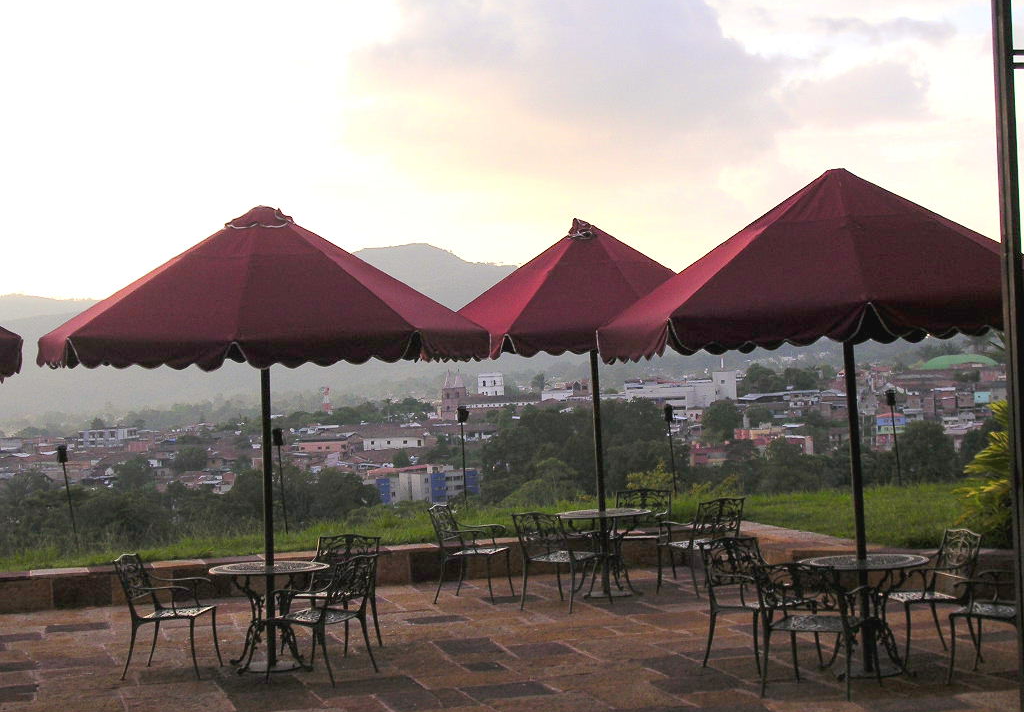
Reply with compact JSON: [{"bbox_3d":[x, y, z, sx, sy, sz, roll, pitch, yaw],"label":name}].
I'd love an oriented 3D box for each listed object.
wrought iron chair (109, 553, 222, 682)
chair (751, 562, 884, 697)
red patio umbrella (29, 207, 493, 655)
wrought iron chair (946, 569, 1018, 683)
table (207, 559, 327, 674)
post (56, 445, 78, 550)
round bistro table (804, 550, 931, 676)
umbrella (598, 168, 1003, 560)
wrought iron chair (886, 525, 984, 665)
[{"bbox_3d":[-2.537,1.903,14.621,0.630,0.870,0.590,-3,0,8],"label":"wrought iron chair"},{"bbox_3d":[1.941,1.702,12.579,0.590,0.870,0.630,-3,0,31],"label":"chair"},{"bbox_3d":[-1.812,0.602,14.678,3.360,3.403,3.360,-3,0,0],"label":"red patio umbrella"},{"bbox_3d":[3.210,1.666,12.862,0.650,0.873,0.587,-2,0,30],"label":"wrought iron chair"},{"bbox_3d":[-1.781,1.938,14.680,0.880,0.730,0.880,-3,0,0],"label":"table"},{"bbox_3d":[-4.838,1.568,21.728,0.130,1.186,0.130,-8,0,0],"label":"post"},{"bbox_3d":[2.377,1.751,13.332,0.880,0.730,0.880,-3,0,0],"label":"round bistro table"},{"bbox_3d":[2.323,0.430,13.494,3.395,3.419,3.395,-2,0,0],"label":"umbrella"},{"bbox_3d":[2.867,1.659,13.685,0.630,0.870,0.590,-3,0,-13],"label":"wrought iron chair"}]

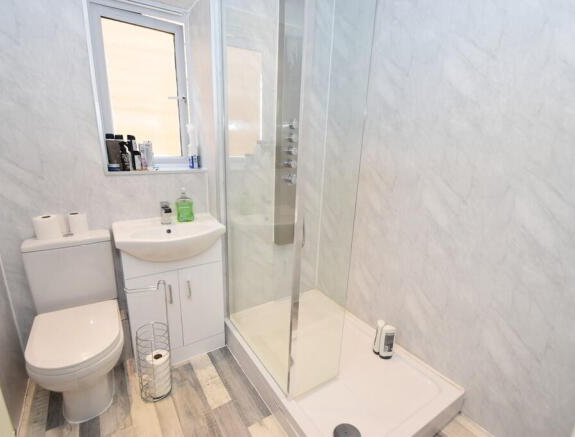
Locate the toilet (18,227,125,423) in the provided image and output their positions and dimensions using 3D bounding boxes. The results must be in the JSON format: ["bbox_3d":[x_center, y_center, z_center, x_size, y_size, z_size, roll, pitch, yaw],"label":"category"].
[{"bbox_3d":[-1.064,0.544,1.392,0.361,0.796,0.679,-7,17,-33],"label":"toilet"}]

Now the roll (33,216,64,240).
[{"bbox_3d":[-1.299,0.052,1.472,0.106,0.103,0.106,-7,17,-33],"label":"roll"}]

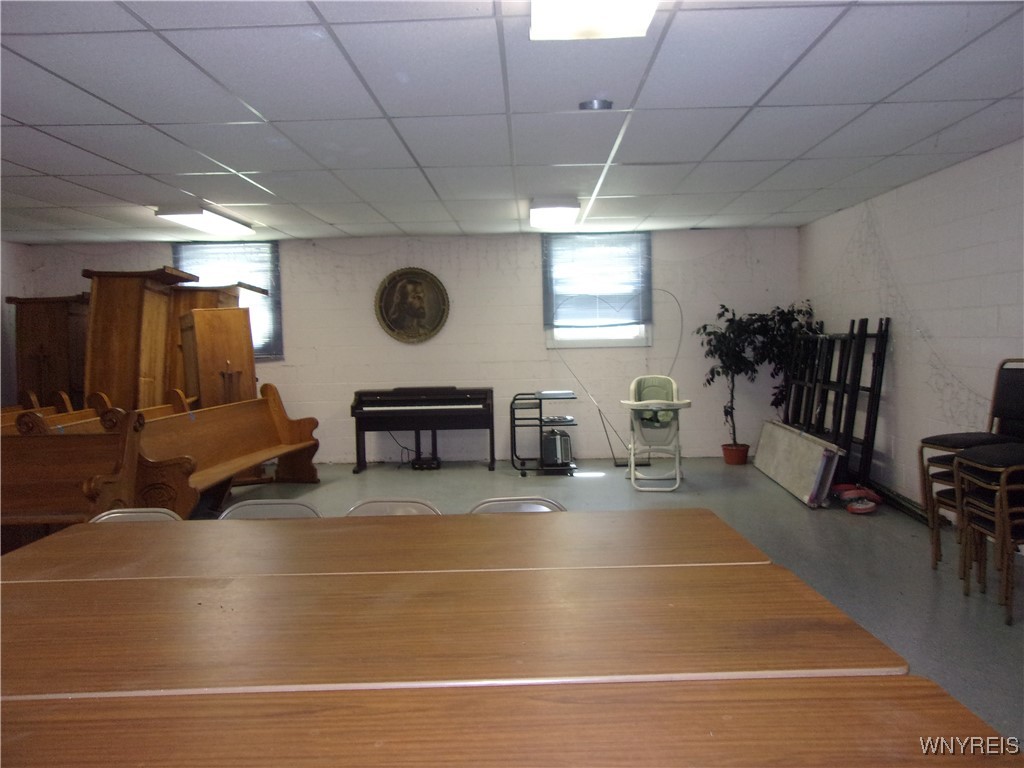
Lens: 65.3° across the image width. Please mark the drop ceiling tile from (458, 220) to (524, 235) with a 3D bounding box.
[{"bbox_3d":[-0.228,-1.609,8.195,0.604,0.020,1.043,-1,3,1],"label":"drop ceiling tile"}]

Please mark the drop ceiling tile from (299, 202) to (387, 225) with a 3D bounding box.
[{"bbox_3d":[-1.460,-1.513,7.075,0.605,0.025,1.212,-1,3,2],"label":"drop ceiling tile"}]

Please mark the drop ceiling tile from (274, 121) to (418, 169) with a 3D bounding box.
[{"bbox_3d":[-0.913,-1.378,4.625,0.605,0.025,1.212,-1,3,2],"label":"drop ceiling tile"}]

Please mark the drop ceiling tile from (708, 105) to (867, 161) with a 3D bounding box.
[{"bbox_3d":[1.522,-1.434,4.583,0.604,0.020,1.213,-1,3,1],"label":"drop ceiling tile"}]

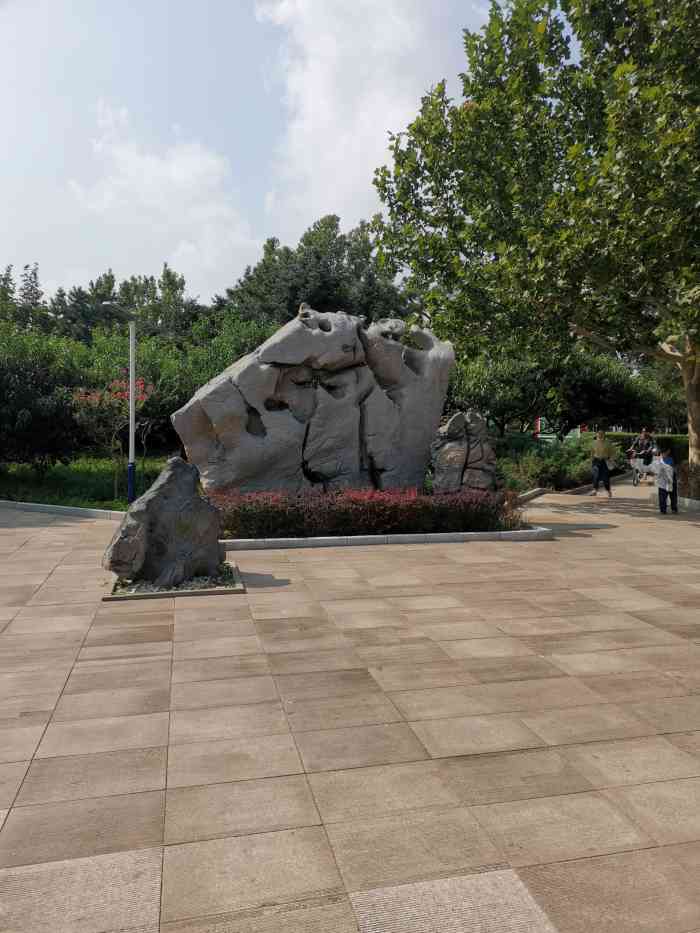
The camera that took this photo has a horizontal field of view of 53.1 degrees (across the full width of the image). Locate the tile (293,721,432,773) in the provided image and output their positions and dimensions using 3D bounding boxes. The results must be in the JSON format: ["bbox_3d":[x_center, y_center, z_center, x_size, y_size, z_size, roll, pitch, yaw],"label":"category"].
[{"bbox_3d":[0.051,1.363,3.377,0.600,0.050,0.400,-1,4,-13],"label":"tile"}]

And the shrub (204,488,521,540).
[{"bbox_3d":[0.157,0.584,9.952,4.267,0.600,1.250,-1,4,-13],"label":"shrub"}]

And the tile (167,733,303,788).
[{"bbox_3d":[-0.533,1.369,3.238,0.600,0.050,0.400,-1,4,-13],"label":"tile"}]

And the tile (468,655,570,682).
[{"bbox_3d":[1.050,1.332,4.539,0.607,0.040,0.406,0,4,-13],"label":"tile"}]

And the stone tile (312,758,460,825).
[{"bbox_3d":[0.150,1.474,3.154,0.633,0.040,0.423,-1,4,-13],"label":"stone tile"}]

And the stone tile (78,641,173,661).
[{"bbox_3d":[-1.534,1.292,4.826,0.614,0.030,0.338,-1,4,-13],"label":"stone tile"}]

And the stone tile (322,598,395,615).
[{"bbox_3d":[0.075,1.217,5.988,0.607,0.040,0.406,0,4,-13],"label":"stone tile"}]

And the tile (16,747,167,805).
[{"bbox_3d":[-1.180,1.457,3.273,0.633,0.040,0.423,-1,4,-13],"label":"tile"}]

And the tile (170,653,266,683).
[{"bbox_3d":[-0.833,1.317,4.511,0.607,0.040,0.406,0,4,-13],"label":"tile"}]

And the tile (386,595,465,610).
[{"bbox_3d":[0.701,1.245,6.318,0.633,0.040,0.423,-1,4,-13],"label":"tile"}]

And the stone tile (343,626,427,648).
[{"bbox_3d":[0.263,1.240,5.068,0.600,0.050,0.400,-1,4,-13],"label":"stone tile"}]

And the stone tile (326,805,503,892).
[{"bbox_3d":[0.247,1.505,2.743,0.633,0.040,0.423,-1,4,-13],"label":"stone tile"}]

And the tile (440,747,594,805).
[{"bbox_3d":[0.739,1.427,3.205,0.607,0.040,0.406,0,4,-13],"label":"tile"}]

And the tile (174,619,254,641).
[{"bbox_3d":[-1.050,1.296,5.470,0.633,0.040,0.423,-1,4,-13],"label":"tile"}]

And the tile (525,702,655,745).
[{"bbox_3d":[1.218,1.353,3.655,0.600,0.050,0.400,-1,4,-13],"label":"tile"}]

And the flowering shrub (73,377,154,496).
[{"bbox_3d":[-4.386,-0.556,13.000,1.500,2.200,1.400,-1,4,-17],"label":"flowering shrub"}]

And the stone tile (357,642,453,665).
[{"bbox_3d":[0.359,1.307,4.795,0.607,0.040,0.406,0,4,-13],"label":"stone tile"}]

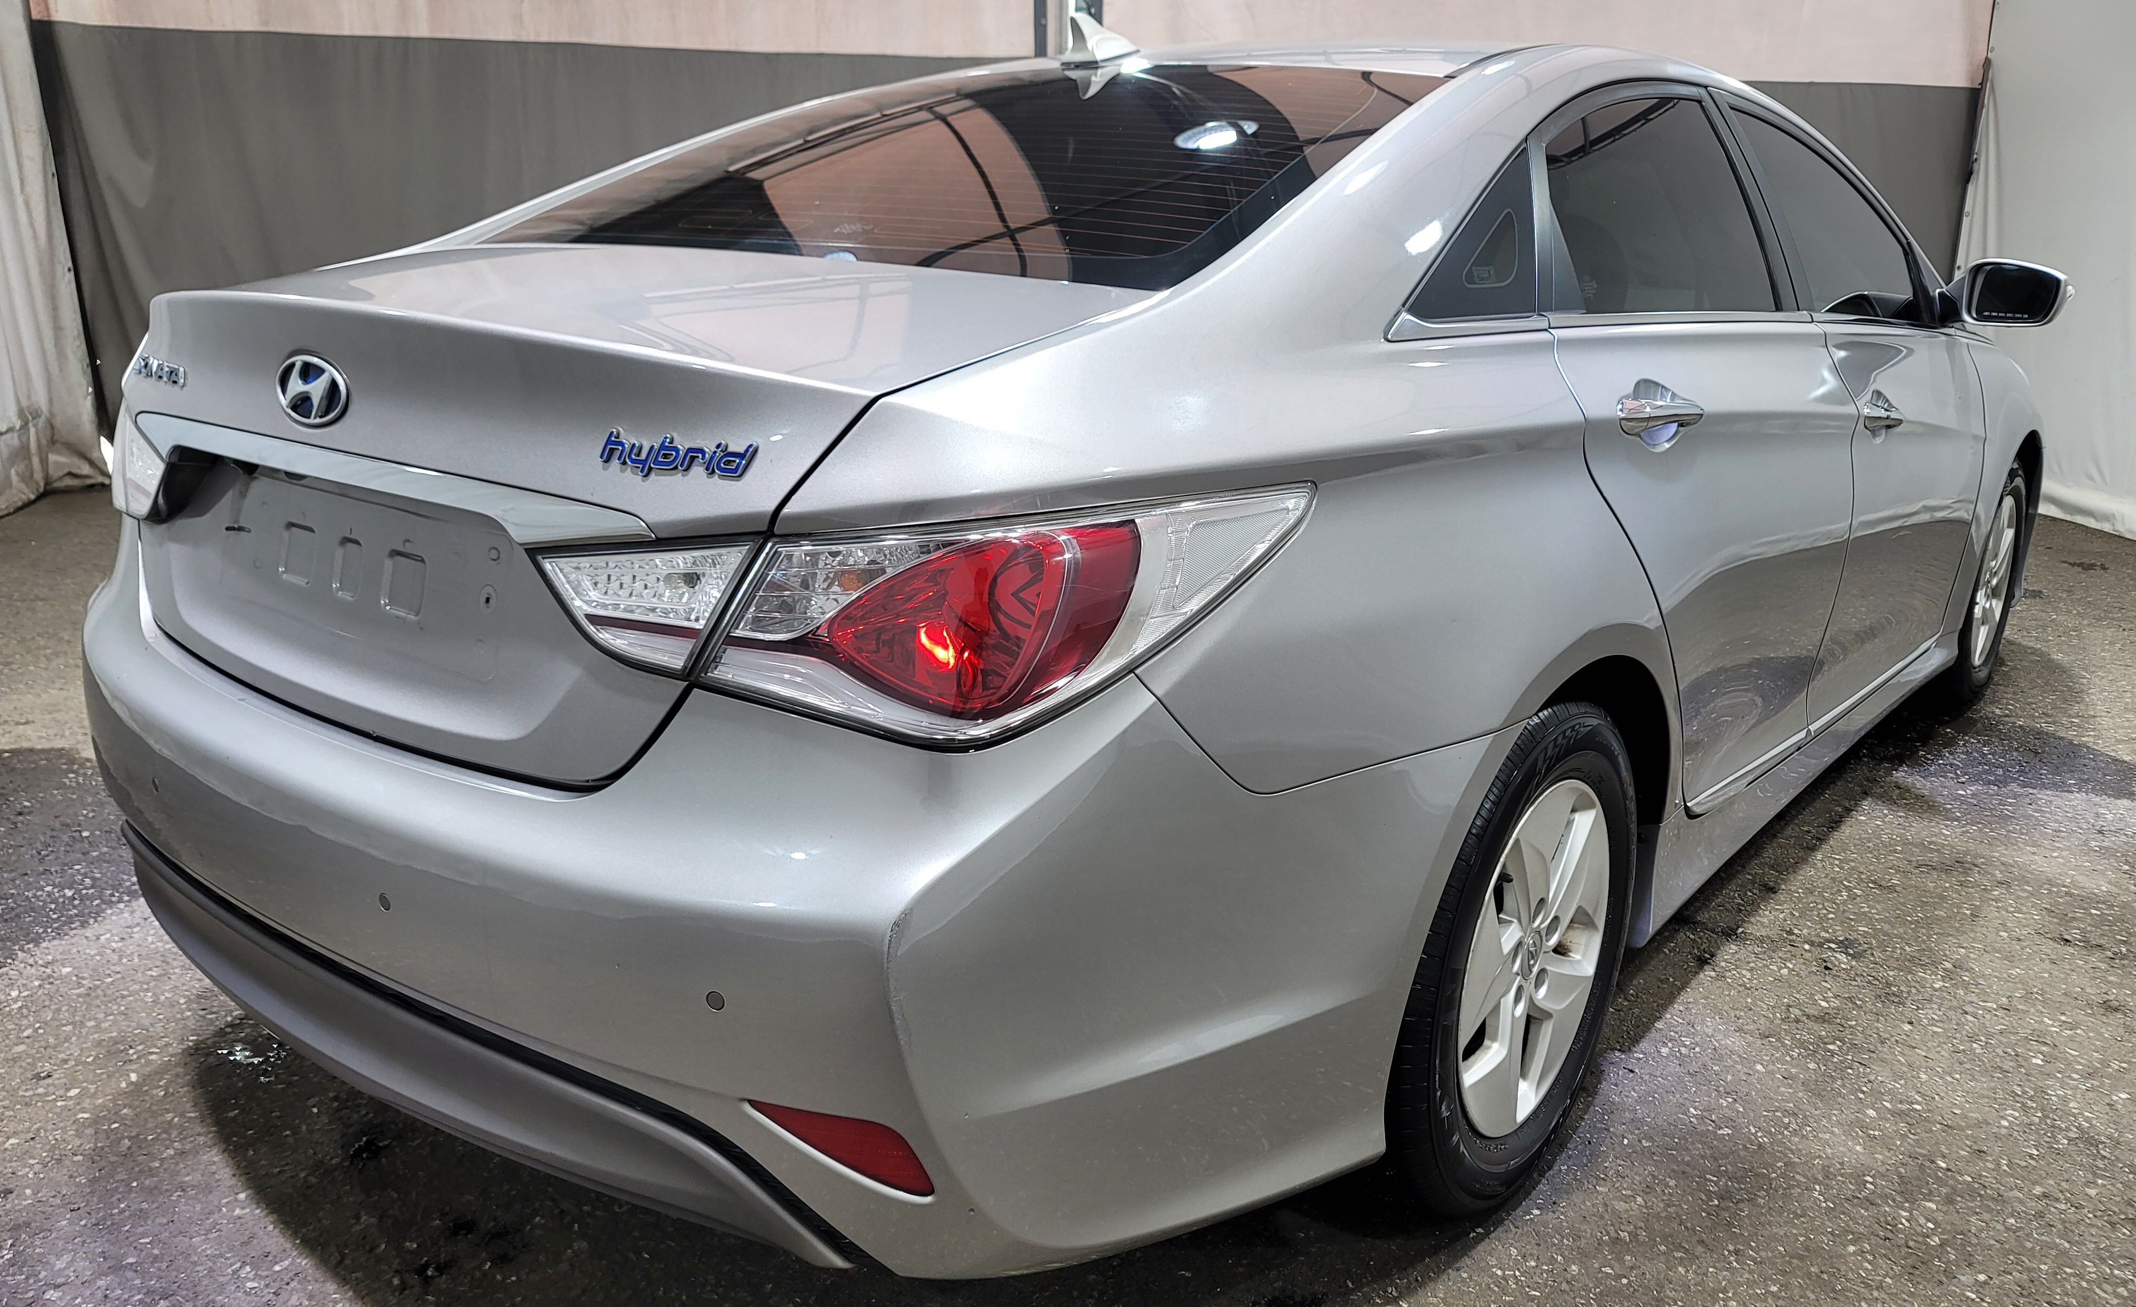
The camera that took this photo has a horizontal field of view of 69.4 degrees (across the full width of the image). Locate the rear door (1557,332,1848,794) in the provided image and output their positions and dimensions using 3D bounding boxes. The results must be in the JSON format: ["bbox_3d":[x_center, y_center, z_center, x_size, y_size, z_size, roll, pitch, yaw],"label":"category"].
[{"bbox_3d":[0.879,-0.115,2.157,0.150,0.710,1.090,12,19,38],"label":"rear door"}]

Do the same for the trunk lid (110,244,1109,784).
[{"bbox_3d":[-0.570,-0.210,1.690,1.340,0.430,0.570,12,19,38],"label":"trunk lid"}]

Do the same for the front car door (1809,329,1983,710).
[{"bbox_3d":[1.569,-0.298,2.968,0.150,0.710,1.150,12,19,38],"label":"front car door"}]

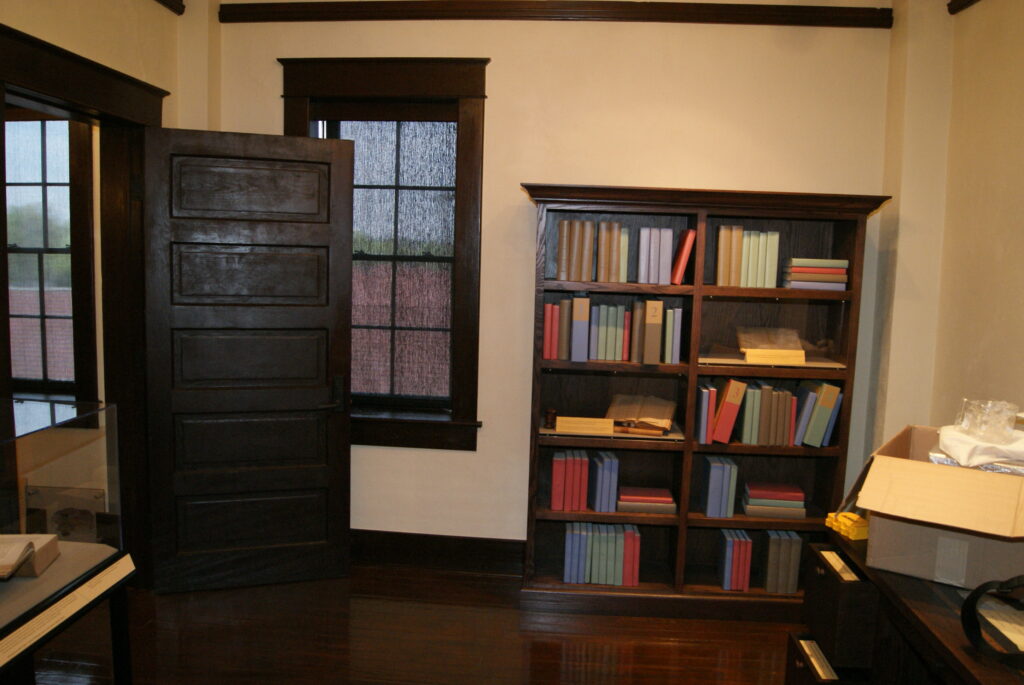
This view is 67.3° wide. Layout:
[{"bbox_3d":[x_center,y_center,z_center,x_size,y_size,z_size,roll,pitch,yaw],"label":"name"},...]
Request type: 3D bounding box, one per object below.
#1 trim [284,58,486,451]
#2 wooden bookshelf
[{"bbox_3d":[-0.637,-0.416,3.768,1.014,1.879,0.142,2,6,3],"label":"trim"},{"bbox_3d":[0.780,0.289,3.486,1.521,1.889,0.394,2,6,3],"label":"wooden bookshelf"}]

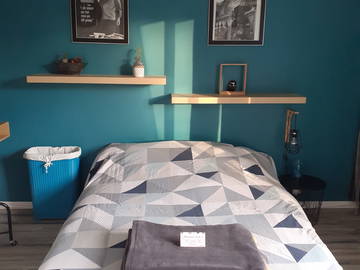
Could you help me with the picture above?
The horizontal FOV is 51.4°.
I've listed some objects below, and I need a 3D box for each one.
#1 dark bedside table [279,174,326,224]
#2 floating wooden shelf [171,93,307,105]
[{"bbox_3d":[1.011,0.575,3.188,0.412,0.365,0.412,0,12,-2],"label":"dark bedside table"},{"bbox_3d":[0.479,-0.309,3.179,1.100,0.050,0.260,0,12,-2],"label":"floating wooden shelf"}]

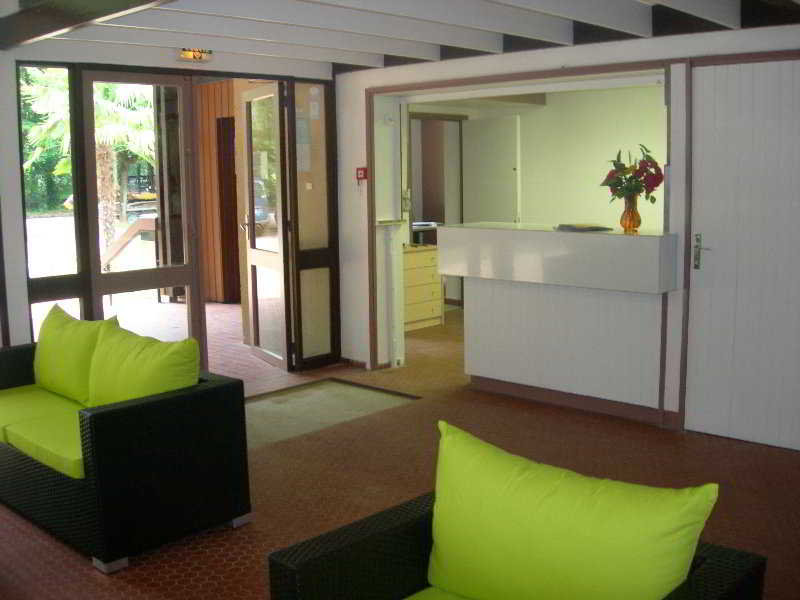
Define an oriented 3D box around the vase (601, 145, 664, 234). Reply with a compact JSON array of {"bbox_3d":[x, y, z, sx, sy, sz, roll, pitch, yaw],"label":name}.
[{"bbox_3d":[1.302,-0.619,4.938,0.340,0.495,0.310,7,12,43],"label":"vase"}]

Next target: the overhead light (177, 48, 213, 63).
[{"bbox_3d":[-1.349,-1.612,5.782,0.065,0.088,0.245,7,12,43],"label":"overhead light"}]

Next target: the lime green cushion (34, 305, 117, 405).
[{"bbox_3d":[-1.643,0.265,4.407,0.670,0.430,0.200,7,0,43],"label":"lime green cushion"}]

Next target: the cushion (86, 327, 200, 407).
[{"bbox_3d":[-1.150,0.331,3.942,0.670,0.420,0.200,7,0,43],"label":"cushion"}]

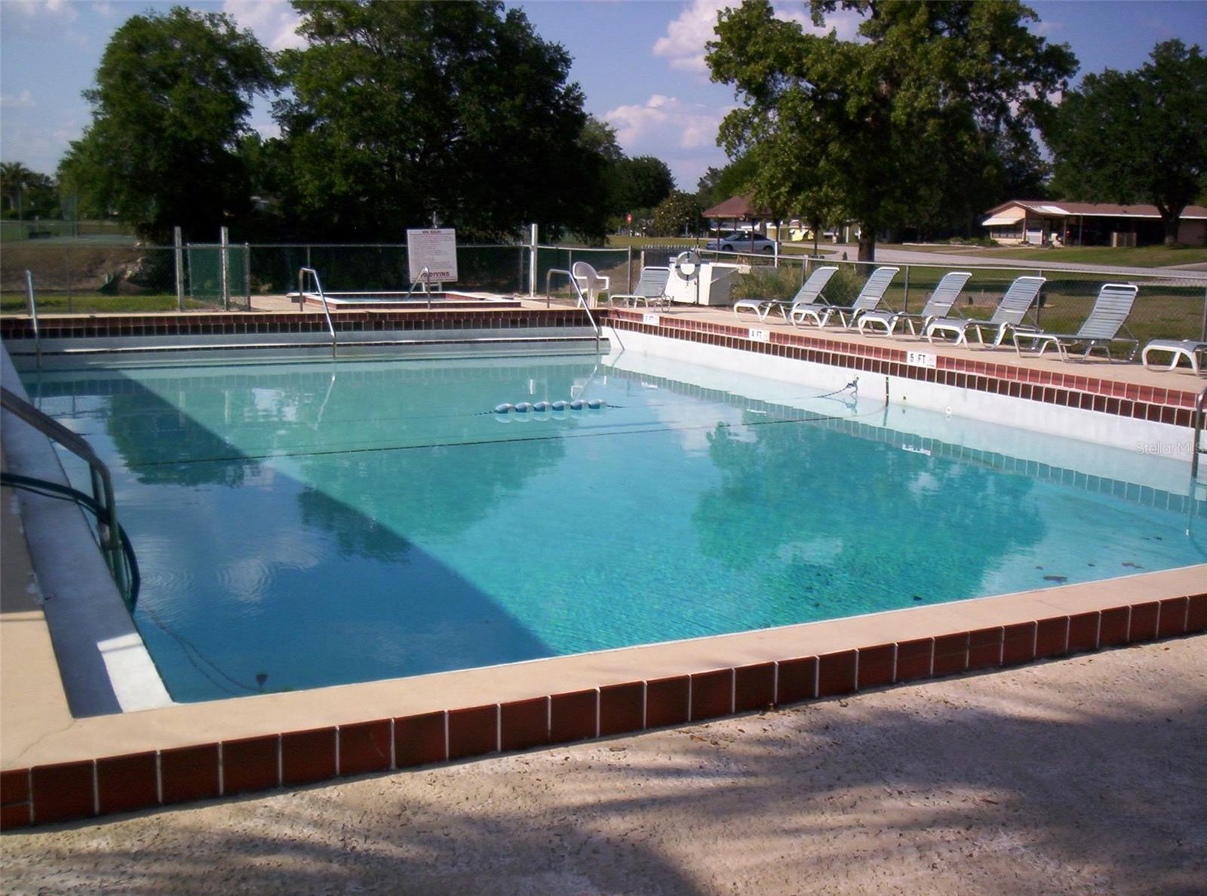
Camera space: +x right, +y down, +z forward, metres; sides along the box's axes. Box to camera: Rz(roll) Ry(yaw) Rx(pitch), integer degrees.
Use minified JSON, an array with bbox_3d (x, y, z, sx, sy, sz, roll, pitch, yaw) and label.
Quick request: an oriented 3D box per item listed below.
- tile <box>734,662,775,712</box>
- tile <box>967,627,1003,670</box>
[{"bbox_3d":[0.480,0.761,4.108,0.150,0.146,0.018,-3,10,-25],"label":"tile"},{"bbox_3d":[1.294,0.679,4.377,0.149,0.144,0.020,-3,10,-26],"label":"tile"}]

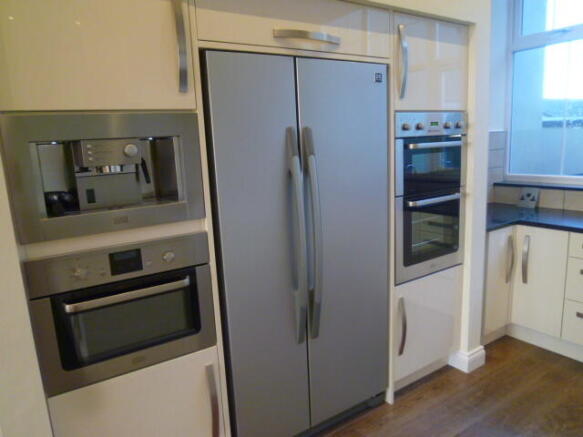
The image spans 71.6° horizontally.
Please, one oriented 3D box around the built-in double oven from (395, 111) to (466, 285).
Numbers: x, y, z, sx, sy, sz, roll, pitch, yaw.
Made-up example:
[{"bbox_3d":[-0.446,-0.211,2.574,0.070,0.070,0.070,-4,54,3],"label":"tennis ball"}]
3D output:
[{"bbox_3d":[0.650,-0.156,2.473,0.594,0.904,0.580,-9,12,-32],"label":"built-in double oven"}]

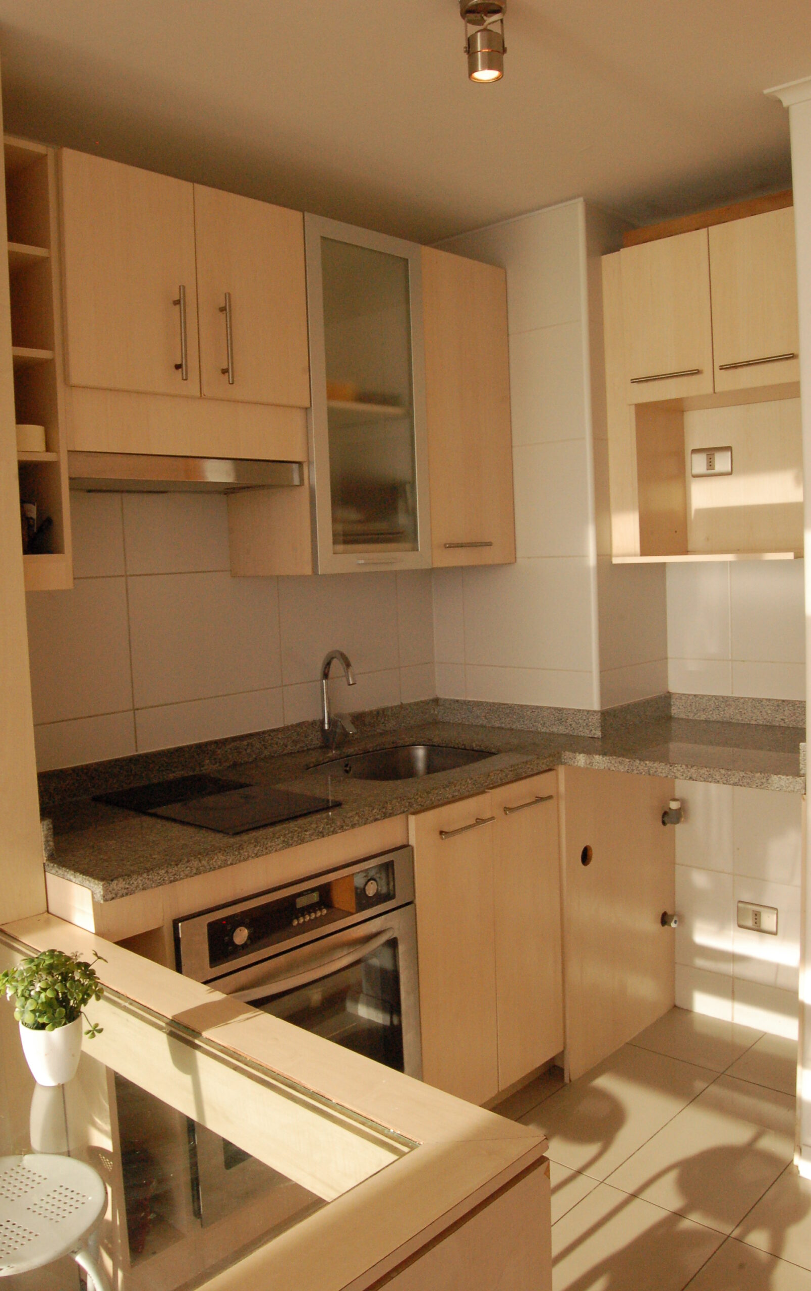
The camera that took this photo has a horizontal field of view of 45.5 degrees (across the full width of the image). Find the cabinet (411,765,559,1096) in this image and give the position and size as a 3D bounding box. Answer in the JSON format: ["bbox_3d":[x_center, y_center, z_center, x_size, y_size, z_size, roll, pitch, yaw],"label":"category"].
[{"bbox_3d":[0.015,0.737,2.548,0.580,0.793,0.583,2,5,43],"label":"cabinet"}]

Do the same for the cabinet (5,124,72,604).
[{"bbox_3d":[-0.845,-0.527,1.926,0.320,0.842,0.180,2,5,43],"label":"cabinet"}]

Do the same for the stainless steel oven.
[{"bbox_3d":[-0.380,0.730,2.071,0.550,0.579,0.598,2,5,43],"label":"stainless steel oven"}]

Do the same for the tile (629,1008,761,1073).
[{"bbox_3d":[0.854,1.153,2.833,0.289,0.010,0.302,2,5,43],"label":"tile"}]

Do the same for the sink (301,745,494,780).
[{"bbox_3d":[0.004,0.401,2.664,0.369,0.170,0.487,2,5,43],"label":"sink"}]

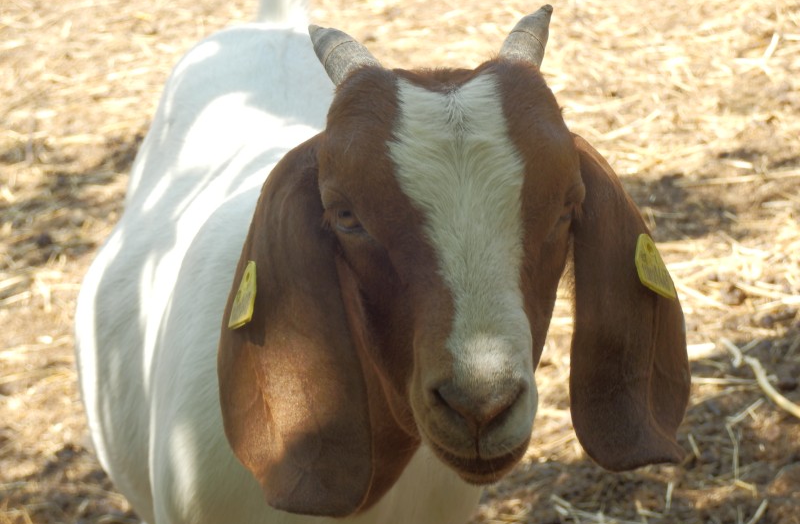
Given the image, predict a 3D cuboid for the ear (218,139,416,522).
[{"bbox_3d":[-0.048,0.038,1.880,0.112,0.218,0.070,-2,17,3],"label":"ear"}]

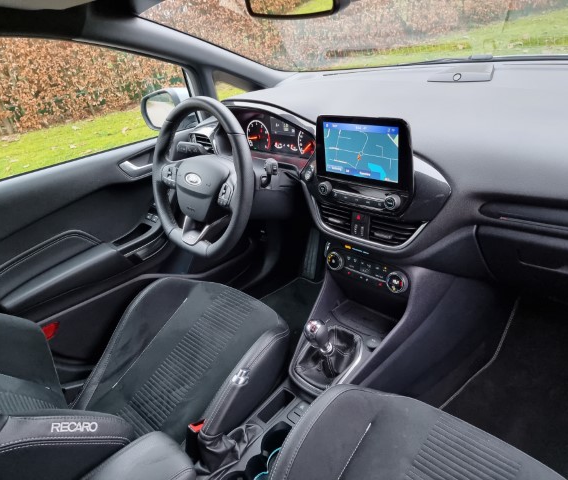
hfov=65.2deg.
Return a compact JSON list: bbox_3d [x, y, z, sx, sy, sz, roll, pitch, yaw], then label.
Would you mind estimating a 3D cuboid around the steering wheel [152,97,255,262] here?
[{"bbox_3d":[-0.181,-0.146,1.051,0.370,0.363,0.100,20,19,41],"label":"steering wheel"}]

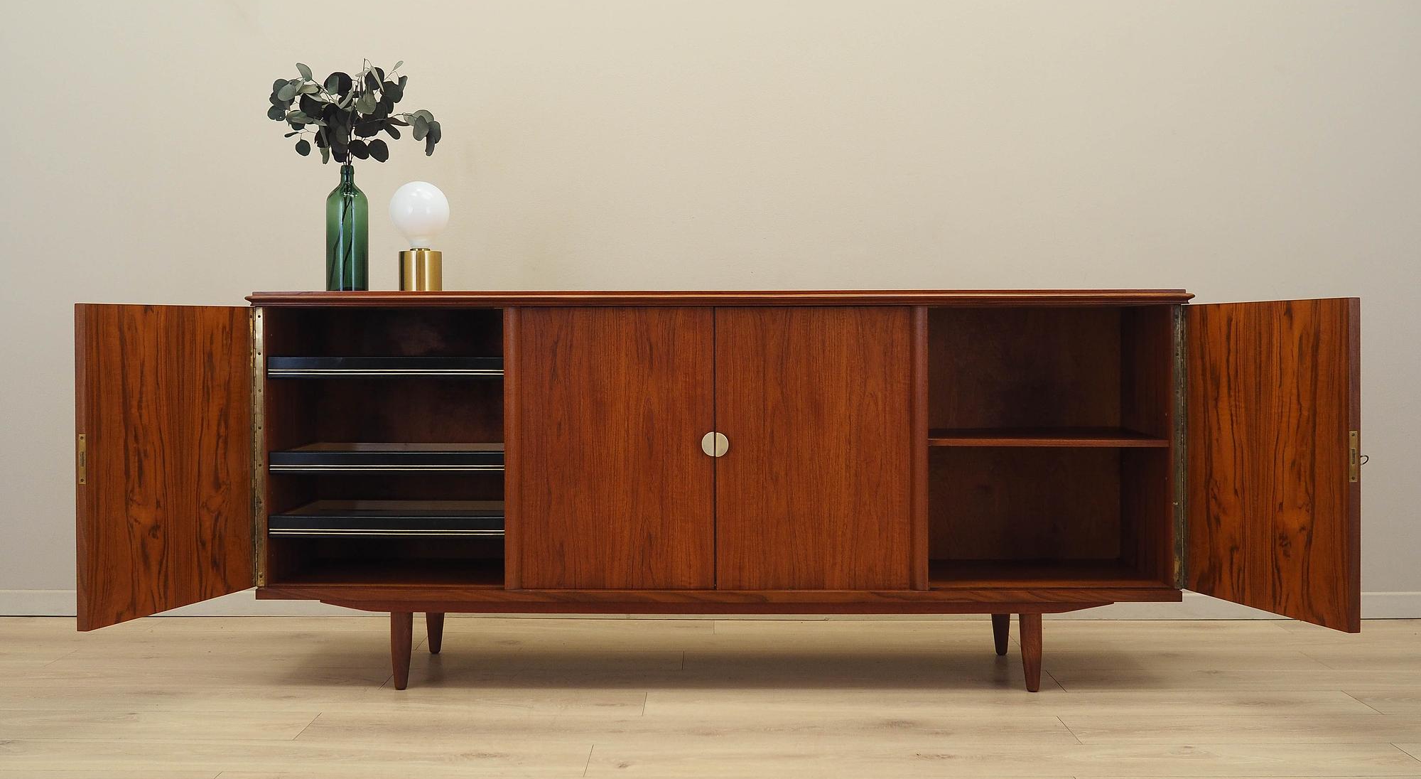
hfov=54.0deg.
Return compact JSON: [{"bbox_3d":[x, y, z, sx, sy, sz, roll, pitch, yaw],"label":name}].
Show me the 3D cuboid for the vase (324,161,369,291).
[{"bbox_3d":[-0.763,-0.335,2.945,0.088,0.273,0.088,0,2,1],"label":"vase"}]

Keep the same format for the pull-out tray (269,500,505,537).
[{"bbox_3d":[-0.642,0.271,2.968,0.479,0.043,0.330,0,2,1],"label":"pull-out tray"}]

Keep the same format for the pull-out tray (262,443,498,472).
[{"bbox_3d":[-0.642,0.142,2.963,0.477,0.041,0.330,0,2,1],"label":"pull-out tray"}]

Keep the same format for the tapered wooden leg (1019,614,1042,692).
[{"bbox_3d":[0.646,0.529,2.814,0.045,0.163,0.045,0,2,1],"label":"tapered wooden leg"}]

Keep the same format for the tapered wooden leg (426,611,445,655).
[{"bbox_3d":[-0.643,0.534,3.264,0.047,0.165,0.047,0,2,1],"label":"tapered wooden leg"}]

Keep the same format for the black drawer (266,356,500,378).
[{"bbox_3d":[-0.641,-0.050,2.957,0.475,0.039,0.330,0,2,1],"label":"black drawer"}]

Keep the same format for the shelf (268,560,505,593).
[{"bbox_3d":[-0.665,0.408,3.072,0.501,0.018,0.378,0,2,1],"label":"shelf"}]

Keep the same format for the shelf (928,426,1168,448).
[{"bbox_3d":[0.697,0.105,3.045,0.493,0.016,0.358,0,2,1],"label":"shelf"}]

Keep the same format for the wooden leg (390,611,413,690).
[{"bbox_3d":[-0.648,0.546,2.930,0.047,0.165,0.047,0,2,1],"label":"wooden leg"}]

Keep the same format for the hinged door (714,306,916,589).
[{"bbox_3d":[0.213,0.120,2.864,0.407,0.578,0.022,0,2,1],"label":"hinged door"}]

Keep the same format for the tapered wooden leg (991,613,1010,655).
[{"bbox_3d":[0.675,0.533,3.239,0.047,0.165,0.047,0,2,1],"label":"tapered wooden leg"}]

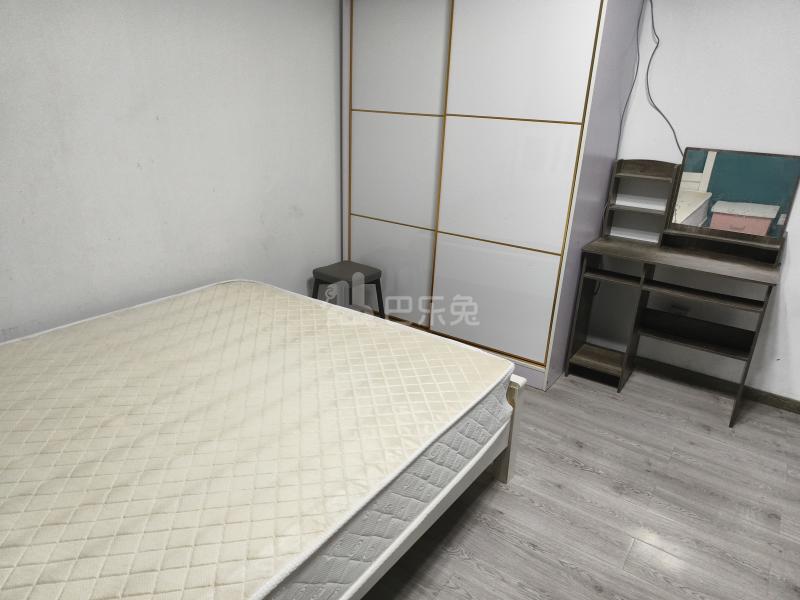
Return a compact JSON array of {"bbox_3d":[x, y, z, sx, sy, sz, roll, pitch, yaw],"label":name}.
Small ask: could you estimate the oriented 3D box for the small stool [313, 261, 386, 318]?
[{"bbox_3d":[-0.310,0.042,3.156,0.330,0.450,0.320,16,24,32],"label":"small stool"}]

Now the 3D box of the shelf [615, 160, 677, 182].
[{"bbox_3d":[1.256,-0.658,2.704,0.269,0.079,0.120,15,24,31],"label":"shelf"}]

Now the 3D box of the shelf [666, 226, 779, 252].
[{"bbox_3d":[1.569,-0.306,2.601,0.491,0.019,0.120,15,24,31],"label":"shelf"}]

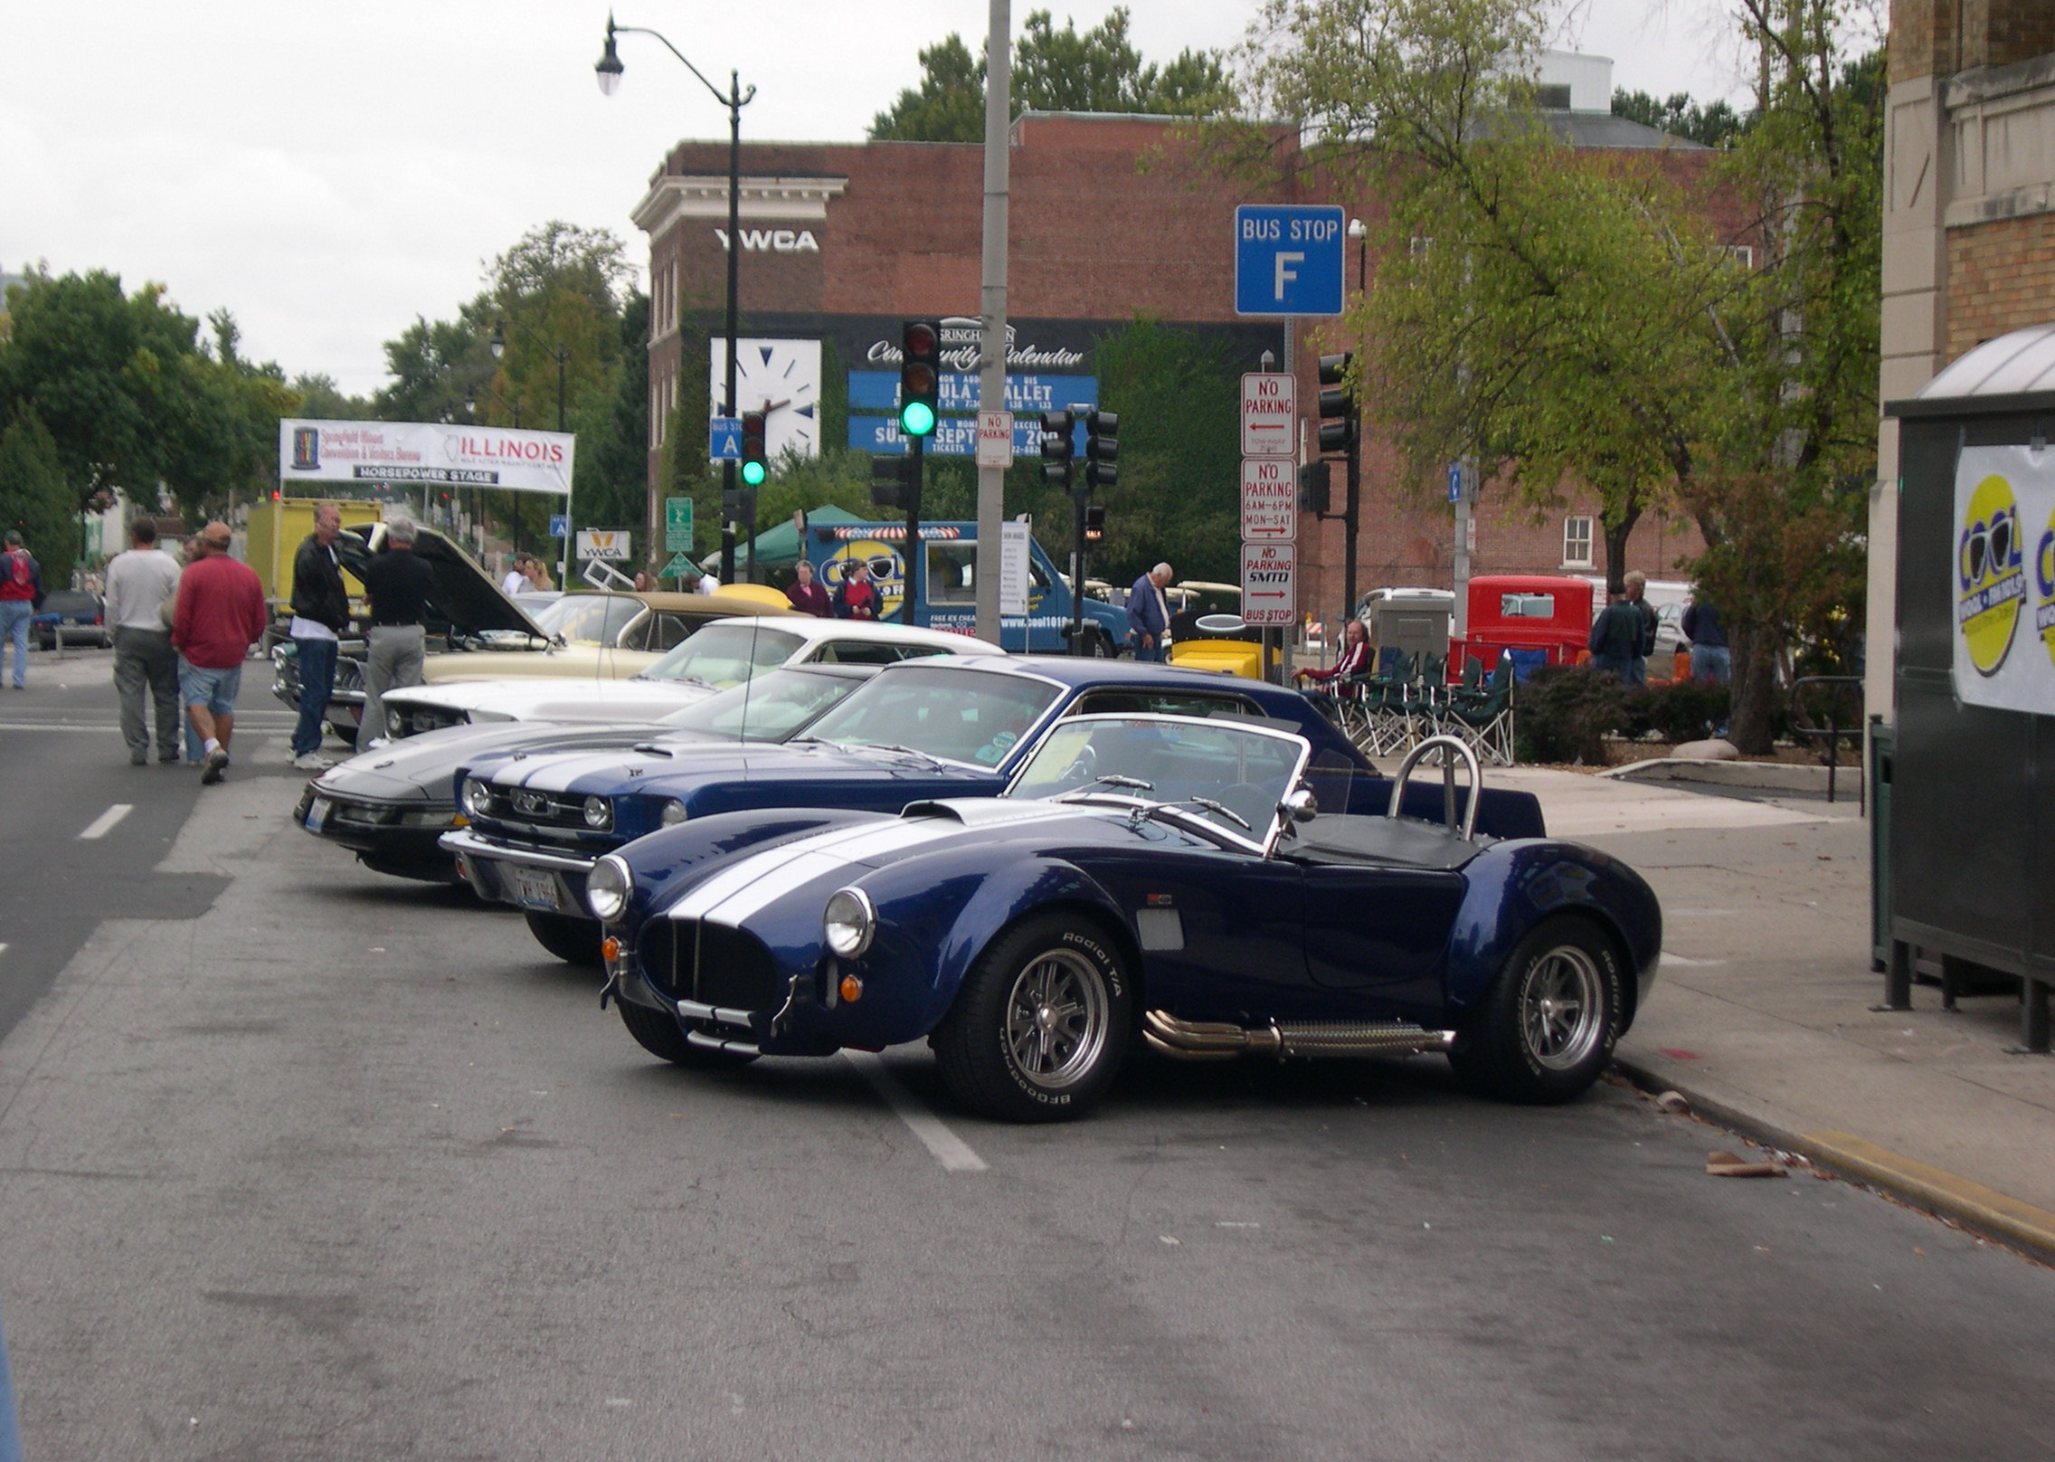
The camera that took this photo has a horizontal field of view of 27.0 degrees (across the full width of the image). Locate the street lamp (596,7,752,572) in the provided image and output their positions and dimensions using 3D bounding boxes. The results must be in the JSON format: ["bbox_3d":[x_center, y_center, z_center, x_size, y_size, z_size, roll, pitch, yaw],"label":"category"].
[{"bbox_3d":[-5.466,-6.134,66.300,2.450,10.134,0.450,0,3,-9],"label":"street lamp"}]

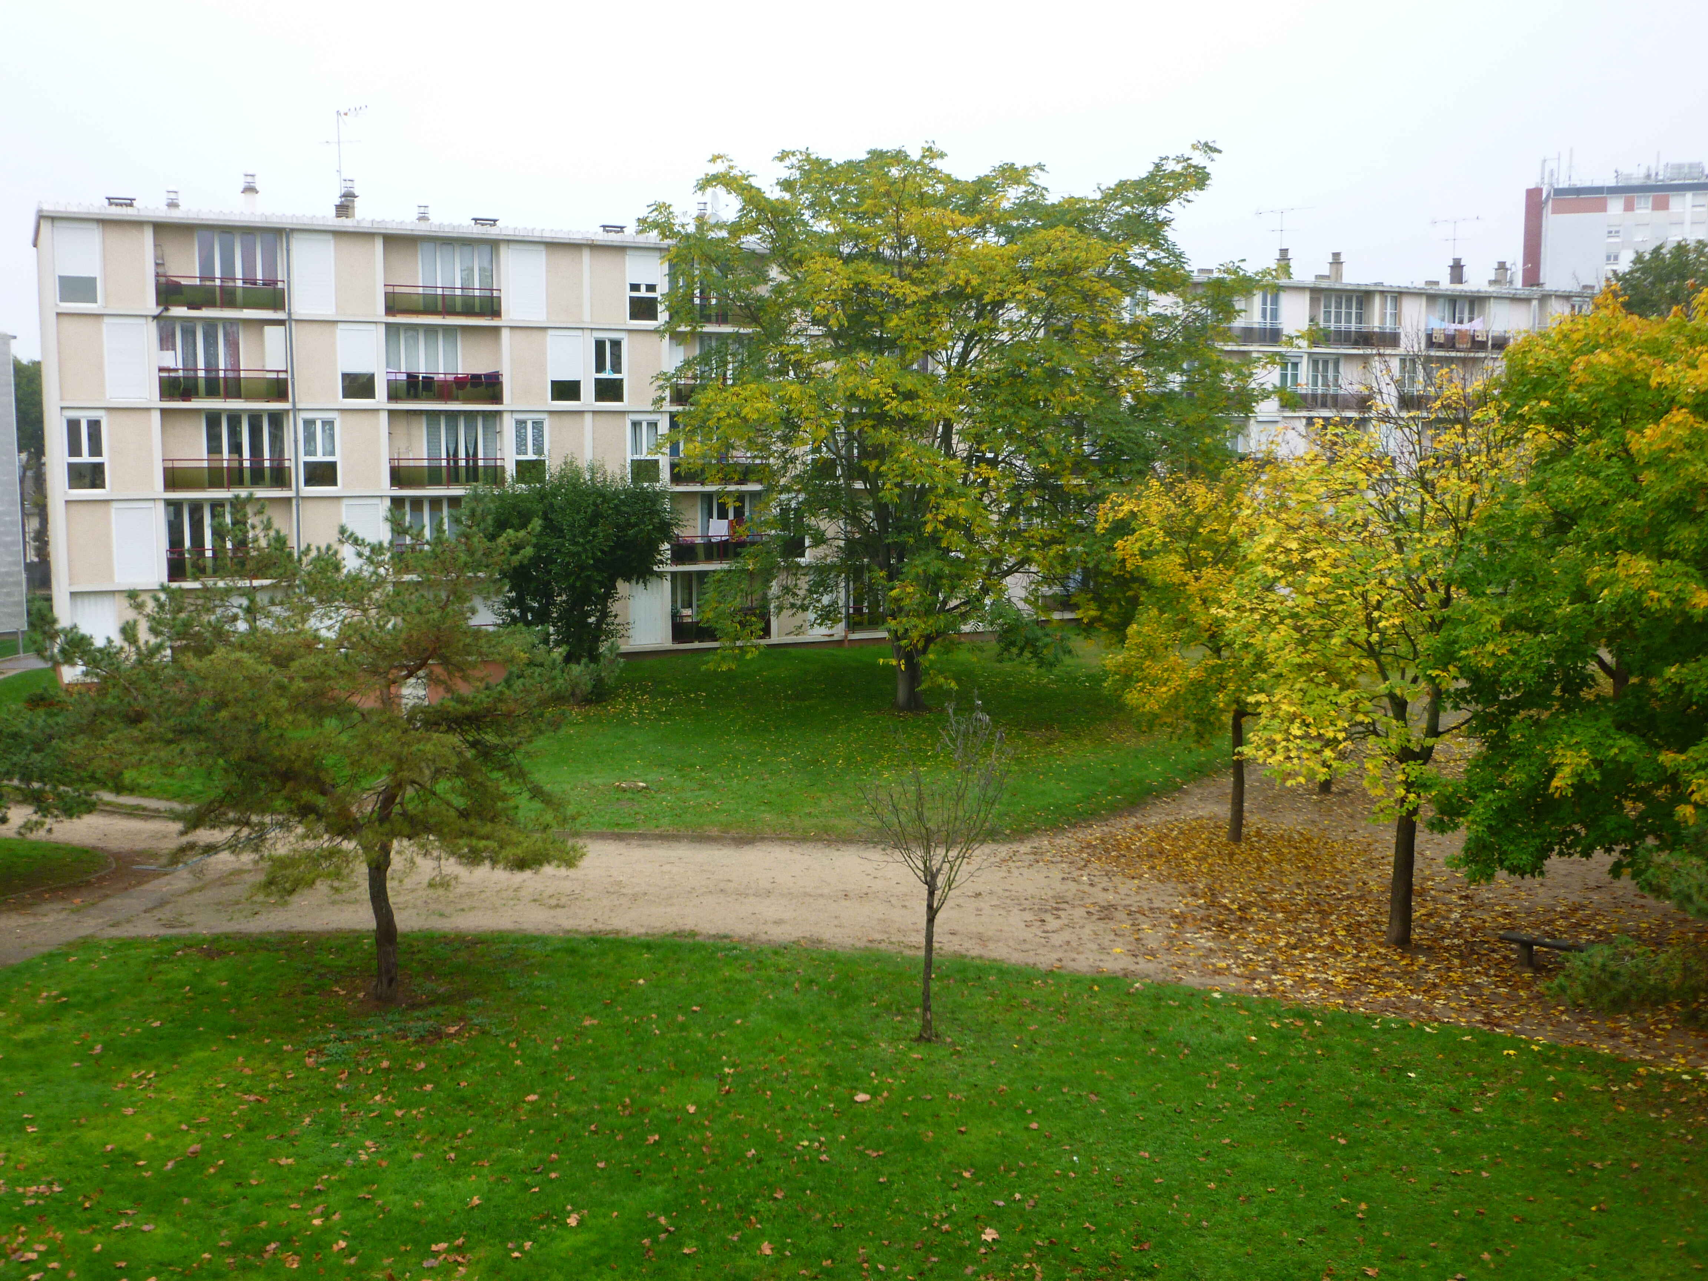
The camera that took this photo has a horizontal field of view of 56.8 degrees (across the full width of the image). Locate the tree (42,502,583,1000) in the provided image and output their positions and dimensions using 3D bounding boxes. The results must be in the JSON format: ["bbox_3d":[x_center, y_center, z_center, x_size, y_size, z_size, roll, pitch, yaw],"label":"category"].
[{"bbox_3d":[-7.479,1.547,21.850,7.460,7.040,6.710,0,7,0],"label":"tree"}]

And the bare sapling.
[{"bbox_3d":[1.071,2.982,20.484,1.950,4.550,1.860,0,7,0],"label":"bare sapling"}]

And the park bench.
[{"bbox_3d":[10.435,4.668,23.170,1.750,0.460,0.420,5,9,32],"label":"park bench"}]

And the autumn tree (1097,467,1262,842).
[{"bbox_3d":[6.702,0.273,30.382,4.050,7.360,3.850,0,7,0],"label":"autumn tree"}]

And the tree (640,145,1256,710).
[{"bbox_3d":[2.677,-5.791,44.130,17.220,15.630,15.500,0,7,0],"label":"tree"}]

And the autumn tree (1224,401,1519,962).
[{"bbox_3d":[8.029,0.402,24.001,4.710,8.700,4.480,0,7,0],"label":"autumn tree"}]

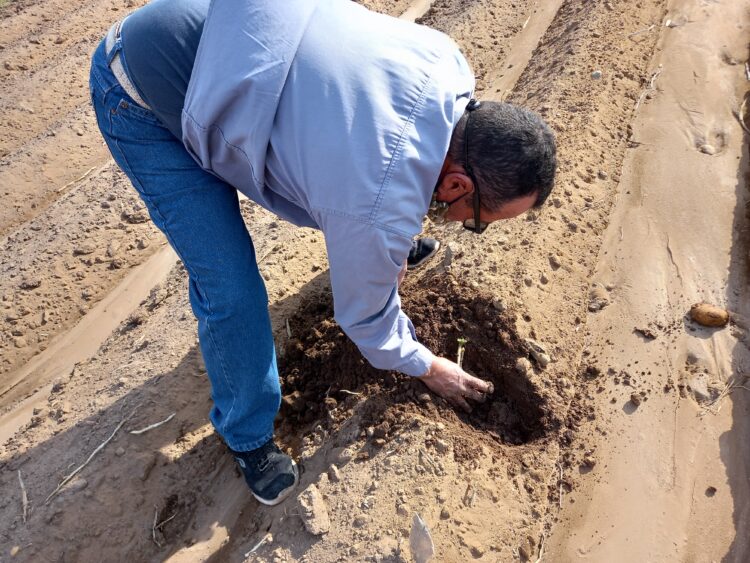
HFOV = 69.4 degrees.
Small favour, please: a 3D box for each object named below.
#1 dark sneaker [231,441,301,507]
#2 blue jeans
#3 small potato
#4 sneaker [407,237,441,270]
[{"bbox_3d":[-0.282,0.373,1.284,0.110,0.110,0.290,-21,47,-13],"label":"dark sneaker"},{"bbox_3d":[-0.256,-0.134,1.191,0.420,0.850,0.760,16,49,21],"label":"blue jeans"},{"bbox_3d":[0.898,0.090,1.454,0.092,0.056,0.060,15,49,21],"label":"small potato"},{"bbox_3d":[0.072,-0.085,1.689,0.290,0.110,0.110,-22,47,-6],"label":"sneaker"}]

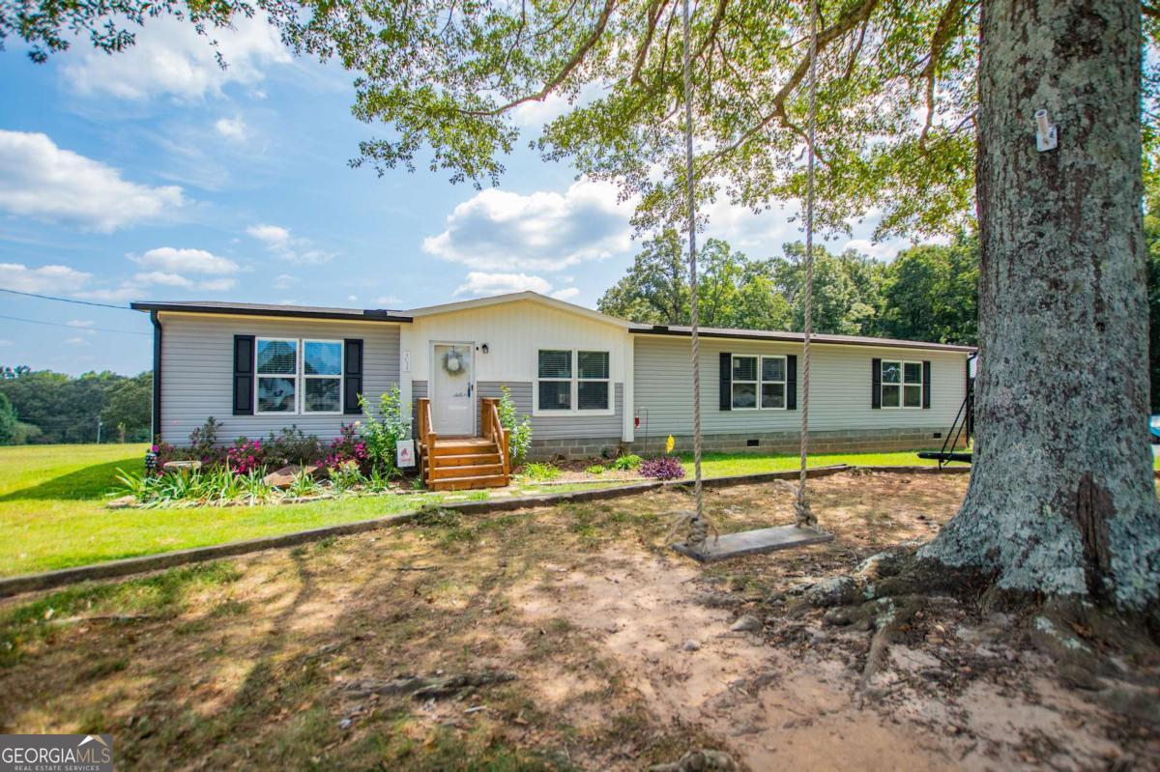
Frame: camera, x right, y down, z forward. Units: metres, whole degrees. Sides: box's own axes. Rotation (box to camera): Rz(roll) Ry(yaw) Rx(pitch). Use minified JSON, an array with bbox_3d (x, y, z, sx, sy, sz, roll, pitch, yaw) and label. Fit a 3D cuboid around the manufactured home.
[{"bbox_3d":[1.463,-0.017,16.821,23.610,4.300,8.850,1,-1,-20],"label":"manufactured home"}]

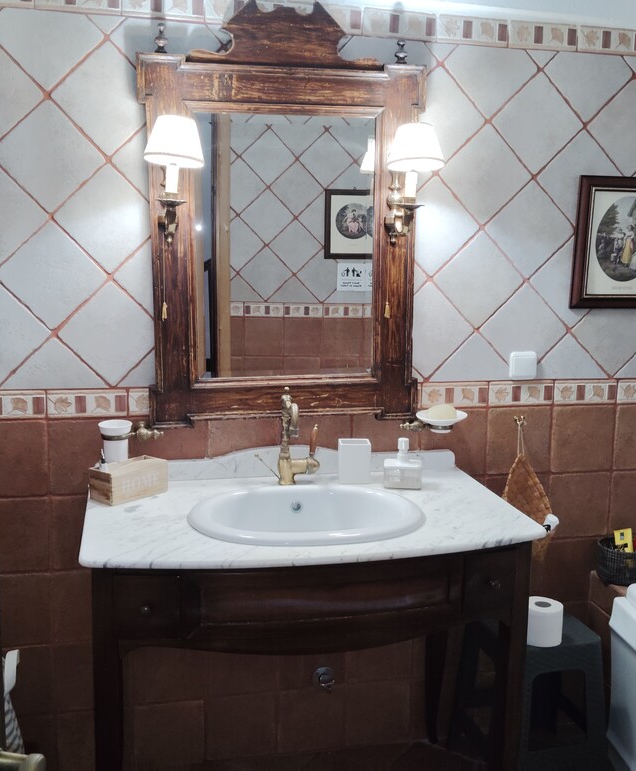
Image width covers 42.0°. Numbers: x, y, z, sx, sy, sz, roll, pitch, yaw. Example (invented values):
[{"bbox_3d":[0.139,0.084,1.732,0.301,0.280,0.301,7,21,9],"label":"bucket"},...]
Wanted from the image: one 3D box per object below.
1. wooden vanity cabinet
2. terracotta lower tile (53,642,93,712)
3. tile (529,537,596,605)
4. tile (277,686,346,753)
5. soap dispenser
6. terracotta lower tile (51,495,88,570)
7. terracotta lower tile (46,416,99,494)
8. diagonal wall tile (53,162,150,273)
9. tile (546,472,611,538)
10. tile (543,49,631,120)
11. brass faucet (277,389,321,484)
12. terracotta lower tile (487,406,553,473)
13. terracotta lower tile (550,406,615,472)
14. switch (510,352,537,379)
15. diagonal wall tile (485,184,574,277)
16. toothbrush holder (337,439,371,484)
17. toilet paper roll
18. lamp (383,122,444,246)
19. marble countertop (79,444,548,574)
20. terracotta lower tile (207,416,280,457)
[{"bbox_3d":[-0.042,0.725,2.056,0.958,0.814,0.590,-1,9,-12],"label":"wooden vanity cabinet"},{"bbox_3d":[-0.600,0.772,2.212,0.200,0.200,0.014,-1,8,-12],"label":"terracotta lower tile"},{"bbox_3d":[0.752,0.553,2.481,0.205,0.203,0.014,-1,8,-12],"label":"tile"},{"bbox_3d":[-0.019,0.947,2.367,0.200,0.195,0.014,-1,8,-12],"label":"tile"},{"bbox_3d":[0.224,0.200,2.175,0.094,0.127,0.080,1,9,1],"label":"soap dispenser"},{"bbox_3d":[-0.603,0.386,2.198,0.200,0.200,0.010,-1,9,-12],"label":"terracotta lower tile"},{"bbox_3d":[-0.606,0.181,2.187,0.200,0.200,0.012,-1,9,-12],"label":"terracotta lower tile"},{"bbox_3d":[-0.518,-0.417,2.077,0.198,0.198,0.011,45,-3,-15],"label":"diagonal wall tile"},{"bbox_3d":[0.781,0.356,2.482,0.198,0.198,0.011,-1,8,-12],"label":"tile"},{"bbox_3d":[0.744,-0.863,2.292,0.198,0.198,0.011,45,-3,-15],"label":"tile"},{"bbox_3d":[-0.038,0.141,2.159,0.111,0.255,0.140,-1,9,-12],"label":"brass faucet"},{"bbox_3d":[0.585,0.159,2.420,0.200,0.200,0.010,-1,9,-12],"label":"terracotta lower tile"},{"bbox_3d":[0.784,0.156,2.453,0.198,0.198,0.011,-1,8,-12],"label":"terracotta lower tile"},{"bbox_3d":[0.586,-0.056,2.371,0.078,0.080,0.020,-1,9,-12],"label":"switch"},{"bbox_3d":[0.595,-0.436,2.324,0.200,0.200,0.010,-45,15,-2],"label":"diagonal wall tile"},{"bbox_3d":[0.097,0.203,2.208,0.079,0.105,0.069,0,9,-4],"label":"toothbrush holder"},{"bbox_3d":[0.618,0.648,2.282,0.110,0.094,0.110,1,9,0],"label":"toilet paper roll"},{"bbox_3d":[0.232,-0.499,2.098,0.143,0.290,0.205,-1,9,-12],"label":"lamp"},{"bbox_3d":[-0.035,0.259,1.940,1.000,0.114,0.610,-1,8,-12],"label":"marble countertop"},{"bbox_3d":[-0.202,0.174,2.235,0.198,0.198,0.011,-1,8,-12],"label":"terracotta lower tile"}]

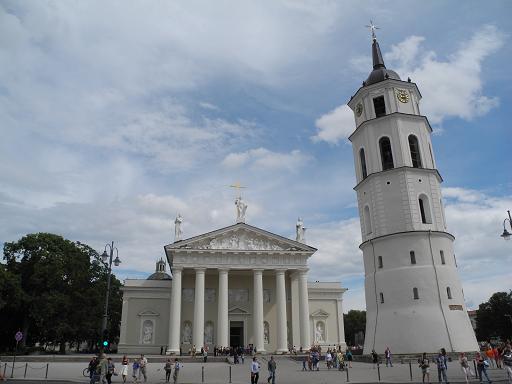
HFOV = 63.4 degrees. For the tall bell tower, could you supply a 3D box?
[{"bbox_3d":[21.528,-3.347,64.143,15.000,53.200,15.000,3,-21,-11],"label":"tall bell tower"}]

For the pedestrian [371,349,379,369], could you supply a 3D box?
[{"bbox_3d":[11.033,15.594,38.553,0.380,1.680,0.520,-9,-22,19],"label":"pedestrian"}]

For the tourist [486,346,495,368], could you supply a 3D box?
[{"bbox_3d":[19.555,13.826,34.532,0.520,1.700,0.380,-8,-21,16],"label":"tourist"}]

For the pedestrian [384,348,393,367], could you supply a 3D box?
[{"bbox_3d":[12.396,15.483,38.739,0.520,1.720,0.380,4,-21,-14],"label":"pedestrian"}]

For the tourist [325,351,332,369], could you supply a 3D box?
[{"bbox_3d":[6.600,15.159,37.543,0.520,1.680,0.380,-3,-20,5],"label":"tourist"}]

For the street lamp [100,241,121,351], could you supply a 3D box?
[{"bbox_3d":[-9.577,7.528,26.418,0.600,9.000,2.100,-4,-20,8],"label":"street lamp"}]

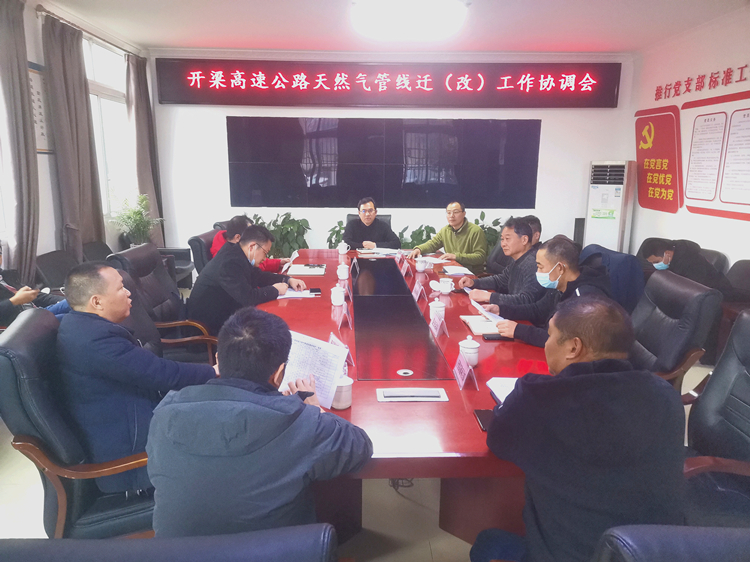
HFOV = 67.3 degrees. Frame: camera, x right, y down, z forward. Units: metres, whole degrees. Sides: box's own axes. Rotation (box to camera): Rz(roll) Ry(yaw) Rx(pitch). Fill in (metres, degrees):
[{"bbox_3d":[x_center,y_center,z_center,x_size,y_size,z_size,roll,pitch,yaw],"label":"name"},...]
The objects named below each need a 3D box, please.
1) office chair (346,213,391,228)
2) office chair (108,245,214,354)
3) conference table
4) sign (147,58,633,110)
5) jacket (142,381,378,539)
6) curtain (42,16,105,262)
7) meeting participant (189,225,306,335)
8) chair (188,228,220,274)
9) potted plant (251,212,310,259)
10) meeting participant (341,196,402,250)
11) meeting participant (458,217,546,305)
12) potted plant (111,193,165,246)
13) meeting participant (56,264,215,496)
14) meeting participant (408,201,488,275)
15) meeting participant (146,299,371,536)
[{"bbox_3d":[-0.065,-0.148,6.049,0.620,1.100,0.660,0,12,-2],"label":"office chair"},{"bbox_3d":[-1.267,0.343,3.681,0.700,1.090,0.640,2,12,9],"label":"office chair"},{"bbox_3d":[0.057,0.486,3.567,1.600,0.760,3.730,0,12,-3],"label":"conference table"},{"bbox_3d":[0.136,-2.529,7.246,5.970,0.580,0.120,0,12,0],"label":"sign"},{"bbox_3d":[-0.283,0.509,1.495,0.580,0.640,0.500,2,12,7],"label":"jacket"},{"bbox_3d":[-2.884,-1.061,5.535,0.170,2.650,0.630,0,12,0],"label":"curtain"},{"bbox_3d":[-0.781,0.245,3.567,0.800,1.220,0.560,0,12,-2],"label":"meeting participant"},{"bbox_3d":[-1.045,0.190,4.394,0.700,1.100,0.640,1,12,1],"label":"chair"},{"bbox_3d":[-1.095,-0.296,6.897,0.680,1.030,0.650,0,12,-2],"label":"potted plant"},{"bbox_3d":[-0.070,-0.218,5.922,0.600,1.290,0.720,0,12,-2],"label":"meeting participant"},{"bbox_3d":[0.958,0.181,4.114,0.700,1.260,0.560,-1,12,-7],"label":"meeting participant"},{"bbox_3d":[-2.477,-0.557,5.819,0.530,0.700,0.530,0,12,0],"label":"potted plant"},{"bbox_3d":[-0.873,0.578,2.100,0.700,1.280,0.560,-1,12,-8],"label":"meeting participant"},{"bbox_3d":[0.759,-0.084,5.329,0.600,1.280,0.720,11,16,41],"label":"meeting participant"},{"bbox_3d":[-0.284,0.649,1.648,0.580,1.250,0.760,2,12,7],"label":"meeting participant"}]

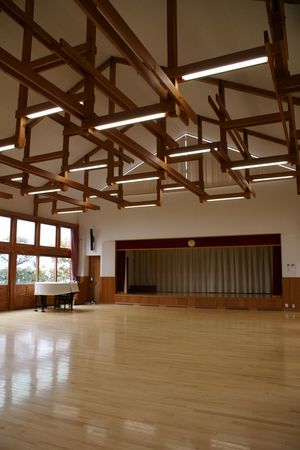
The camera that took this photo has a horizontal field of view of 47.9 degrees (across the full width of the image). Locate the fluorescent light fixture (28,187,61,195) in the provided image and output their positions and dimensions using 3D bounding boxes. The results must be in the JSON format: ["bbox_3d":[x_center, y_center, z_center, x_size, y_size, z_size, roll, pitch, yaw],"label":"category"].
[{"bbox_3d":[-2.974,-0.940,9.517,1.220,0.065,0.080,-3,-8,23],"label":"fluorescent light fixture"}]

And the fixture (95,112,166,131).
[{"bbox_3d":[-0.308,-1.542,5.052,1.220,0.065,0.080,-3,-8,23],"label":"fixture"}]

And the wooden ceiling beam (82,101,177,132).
[{"bbox_3d":[-0.363,-1.608,5.085,1.560,0.155,0.130,-3,-8,23],"label":"wooden ceiling beam"}]

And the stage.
[{"bbox_3d":[2.129,3.204,14.640,6.900,0.450,2.500,-3,-8,23],"label":"stage"}]

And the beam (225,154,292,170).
[{"bbox_3d":[2.327,-1.340,7.247,1.450,0.155,0.130,-3,-8,23],"label":"beam"}]

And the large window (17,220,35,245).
[{"bbox_3d":[-4.733,0.293,12.859,0.090,0.930,1.000,-3,-8,23],"label":"large window"}]

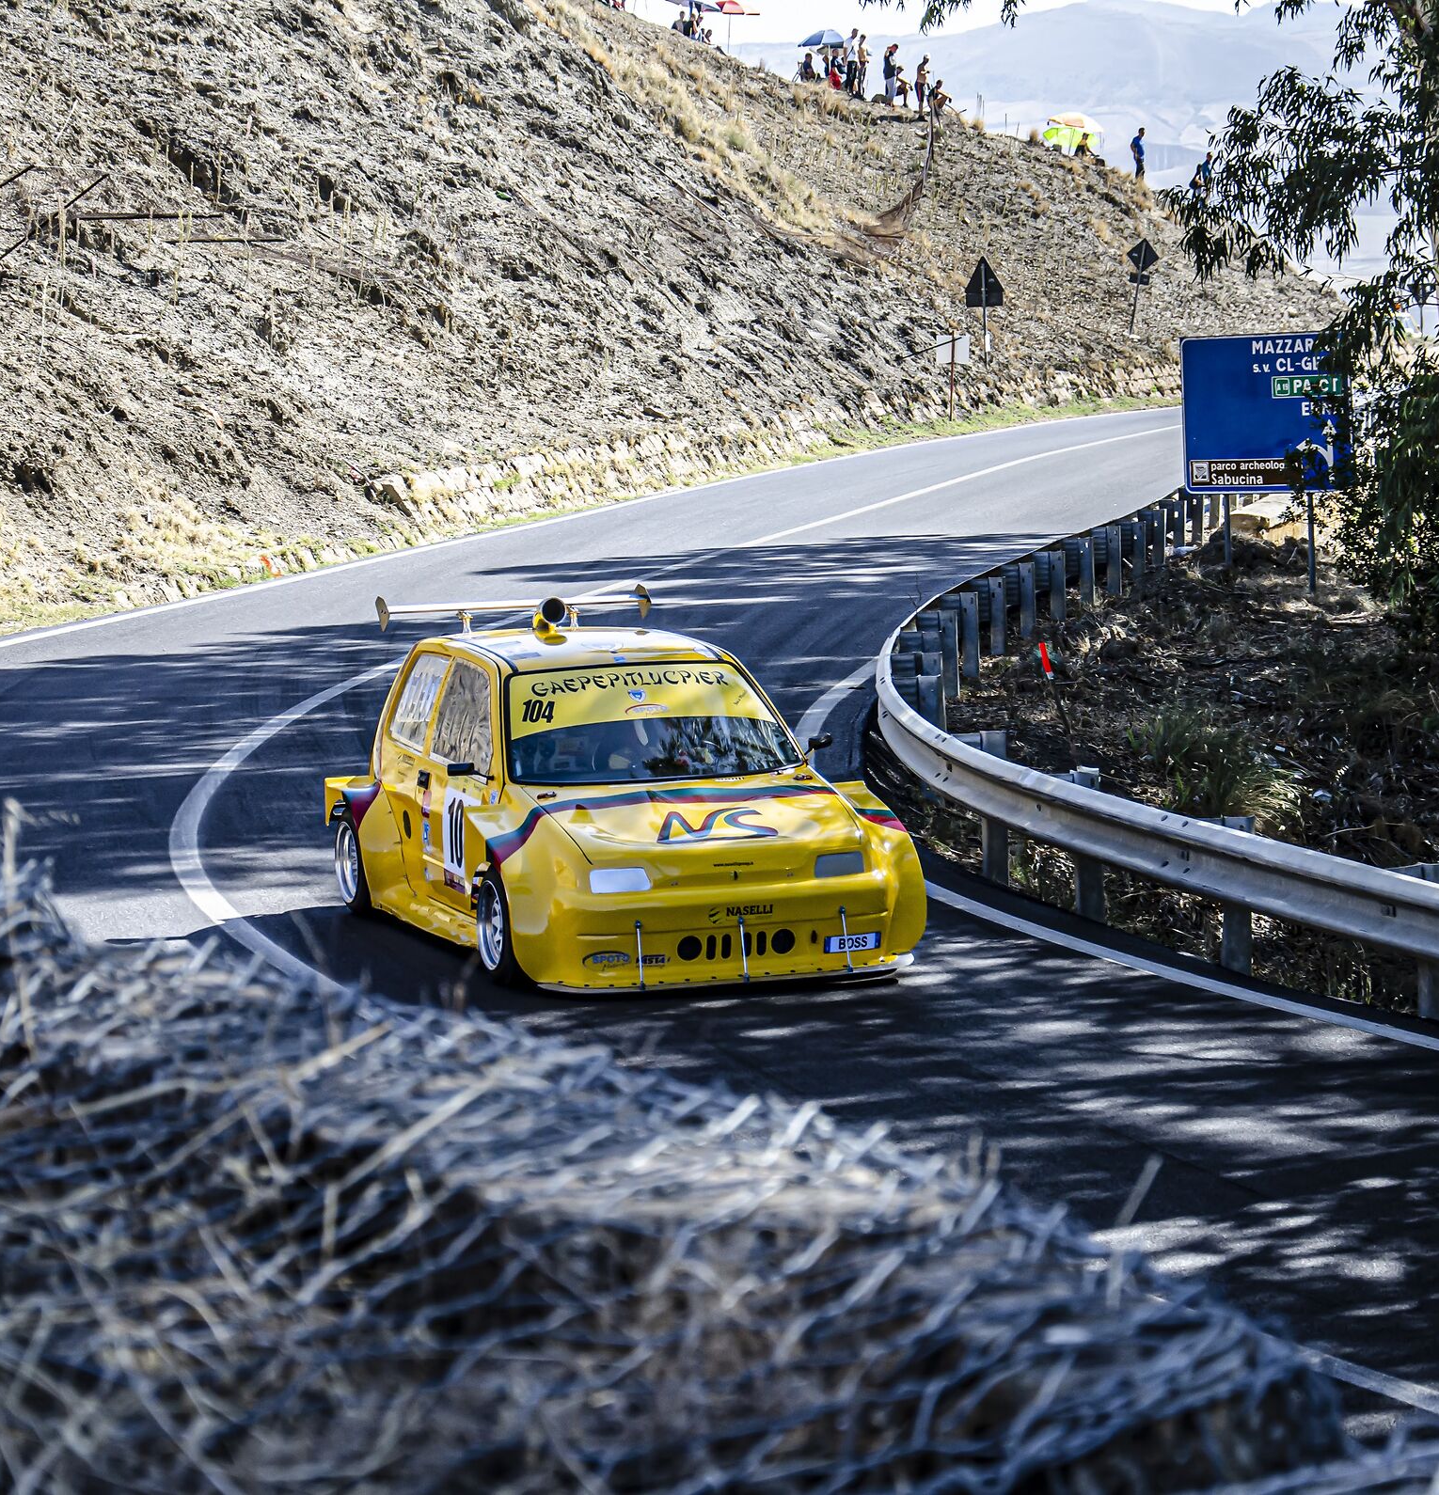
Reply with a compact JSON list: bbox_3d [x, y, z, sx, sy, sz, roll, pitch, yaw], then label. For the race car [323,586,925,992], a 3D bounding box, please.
[{"bbox_3d":[-0.458,0.147,19.854,1.740,1.420,3.440,-4,6,-19],"label":"race car"}]

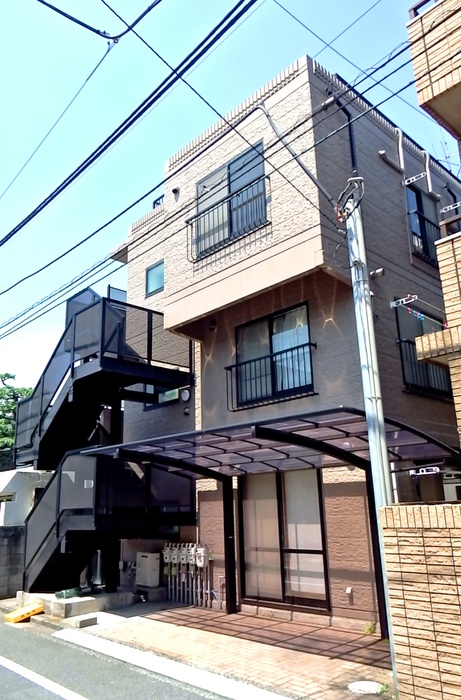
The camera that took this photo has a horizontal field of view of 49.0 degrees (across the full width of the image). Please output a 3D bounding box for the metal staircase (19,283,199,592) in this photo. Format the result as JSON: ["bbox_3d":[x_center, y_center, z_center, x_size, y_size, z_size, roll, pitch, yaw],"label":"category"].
[{"bbox_3d":[-2.616,1.505,10.556,3.450,6.400,2.200,-18,-24,42],"label":"metal staircase"}]

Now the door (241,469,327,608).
[{"bbox_3d":[0.770,2.877,7.820,1.710,1.970,0.140,-18,-24,42],"label":"door"}]

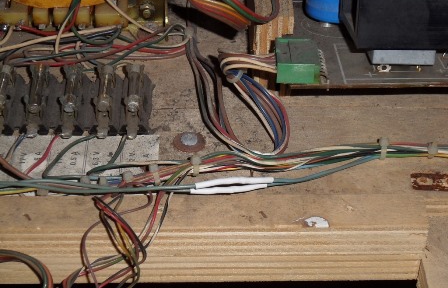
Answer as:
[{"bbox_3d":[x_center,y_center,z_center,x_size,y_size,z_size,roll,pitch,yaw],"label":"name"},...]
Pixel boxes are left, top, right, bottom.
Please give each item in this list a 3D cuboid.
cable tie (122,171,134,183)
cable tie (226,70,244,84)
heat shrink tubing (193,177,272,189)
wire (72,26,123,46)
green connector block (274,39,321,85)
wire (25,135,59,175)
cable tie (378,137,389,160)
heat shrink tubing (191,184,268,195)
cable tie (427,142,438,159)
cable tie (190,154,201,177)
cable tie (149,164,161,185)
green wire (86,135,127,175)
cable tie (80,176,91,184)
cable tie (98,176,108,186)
[{"bbox_3d":[-0.049,0.017,0.539,0.005,0.007,0.007,-1,38,0],"label":"cable tie"},{"bbox_3d":[0.006,-0.037,0.585,0.005,0.008,0.011,33,52,32],"label":"cable tie"},{"bbox_3d":[0.005,0.019,0.540,0.043,0.005,0.005,-4,39,-4],"label":"heat shrink tubing"},{"bbox_3d":[-0.074,-0.062,0.611,0.031,0.010,0.010,-1,42,0],"label":"wire"},{"bbox_3d":[0.041,-0.046,0.592,0.025,0.013,0.028,-1,36,0],"label":"green connector block"},{"bbox_3d":[-0.095,0.006,0.554,0.006,0.005,0.033,16,42,20],"label":"wire"},{"bbox_3d":[0.084,0.003,0.553,0.005,0.009,0.010,-1,42,0],"label":"cable tie"},{"bbox_3d":[0.003,0.023,0.535,0.041,0.003,0.004,-5,42,-4],"label":"heat shrink tubing"},{"bbox_3d":[0.111,0.003,0.556,0.005,0.008,0.008,-1,38,0],"label":"cable tie"},{"bbox_3d":[-0.015,0.011,0.547,0.005,0.010,0.010,-1,38,0],"label":"cable tie"},{"bbox_3d":[-0.036,0.016,0.540,0.005,0.008,0.010,-1,42,0],"label":"cable tie"},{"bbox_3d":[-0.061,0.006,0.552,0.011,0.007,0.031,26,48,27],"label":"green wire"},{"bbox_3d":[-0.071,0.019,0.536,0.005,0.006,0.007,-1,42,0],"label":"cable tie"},{"bbox_3d":[-0.062,0.020,0.537,0.005,0.007,0.007,-1,38,0],"label":"cable tie"}]

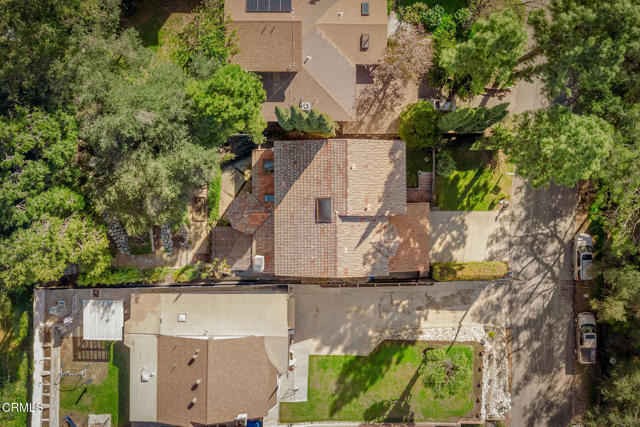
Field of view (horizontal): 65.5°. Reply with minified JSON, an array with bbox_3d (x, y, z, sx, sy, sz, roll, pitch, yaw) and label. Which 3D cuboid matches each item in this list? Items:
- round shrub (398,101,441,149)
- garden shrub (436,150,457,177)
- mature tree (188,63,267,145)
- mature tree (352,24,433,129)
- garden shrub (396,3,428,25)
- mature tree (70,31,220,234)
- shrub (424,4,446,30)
[{"bbox_3d":[9.630,-8.620,48.200,3.900,4.400,4.300,0,90,0],"label":"round shrub"},{"bbox_3d":[12.860,-5.080,50.600,1.900,2.000,2.400,0,90,0],"label":"garden shrub"},{"bbox_3d":[-8.580,-10.000,45.700,6.800,8.000,6.800,0,90,0],"label":"mature tree"},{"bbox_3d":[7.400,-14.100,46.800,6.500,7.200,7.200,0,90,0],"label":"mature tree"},{"bbox_3d":[9.160,-19.800,49.300,3.000,2.300,2.200,0,90,0],"label":"garden shrub"},{"bbox_3d":[-15.540,-7.170,44.600,12.800,11.000,16.800,0,90,0],"label":"mature tree"},{"bbox_3d":[11.440,-19.410,49.300,2.100,2.300,2.400,0,90,0],"label":"shrub"}]

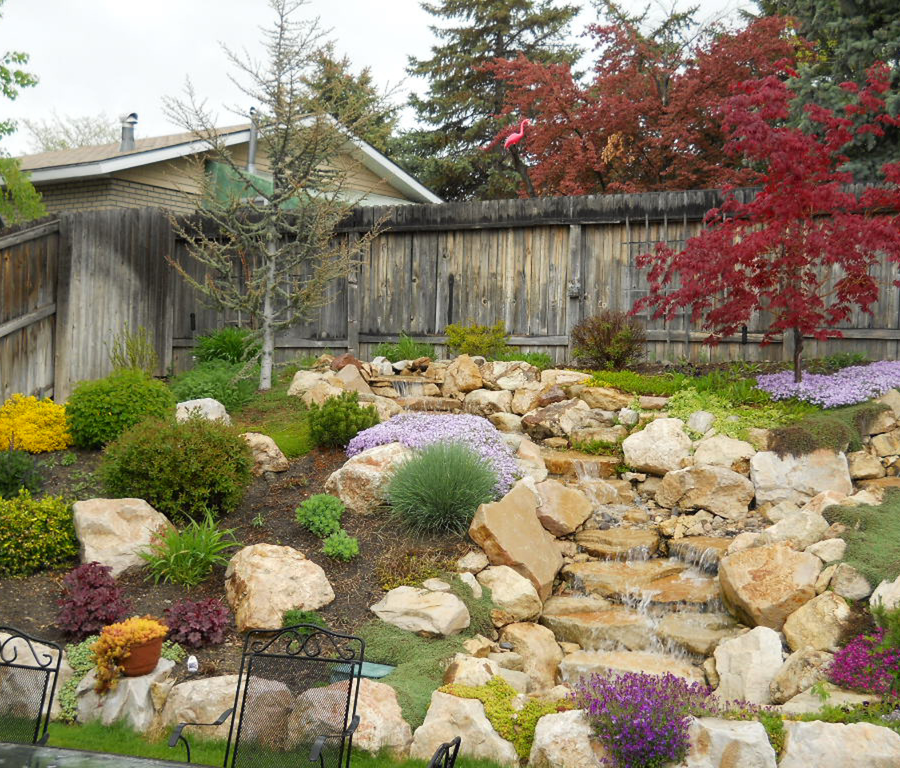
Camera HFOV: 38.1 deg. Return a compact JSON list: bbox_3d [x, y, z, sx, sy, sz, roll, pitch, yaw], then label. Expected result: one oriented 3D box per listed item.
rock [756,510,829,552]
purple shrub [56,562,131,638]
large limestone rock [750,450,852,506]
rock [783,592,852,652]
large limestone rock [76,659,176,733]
[{"bbox_3d":[2.302,0.998,8.750,0.465,0.270,0.400,2,1,15],"label":"rock"},{"bbox_3d":[-2.136,1.297,7.800,0.426,0.420,0.420,1,1,-15],"label":"purple shrub"},{"bbox_3d":[2.674,0.719,9.900,0.770,0.440,0.500,1,-1,15],"label":"large limestone rock"},{"bbox_3d":[2.132,1.389,7.550,0.390,0.331,0.360,2,1,16],"label":"rock"},{"bbox_3d":[-1.814,1.753,7.300,0.540,0.370,0.470,2,-1,-14],"label":"large limestone rock"}]

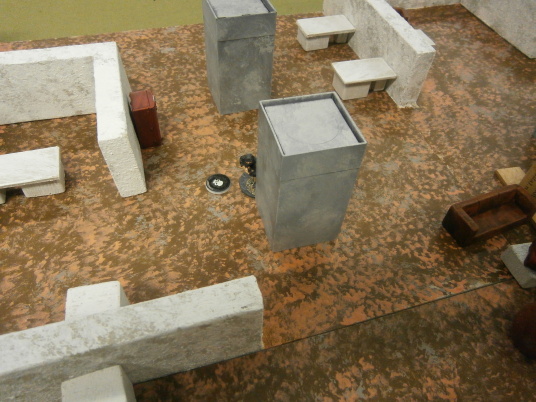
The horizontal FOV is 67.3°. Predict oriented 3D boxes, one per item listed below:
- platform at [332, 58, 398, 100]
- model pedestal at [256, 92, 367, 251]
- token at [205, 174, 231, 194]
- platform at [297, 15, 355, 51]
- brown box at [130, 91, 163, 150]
[{"bbox_3d":[0.143,-0.185,0.619,0.085,0.035,0.052,-10,51,-12],"label":"platform"},{"bbox_3d":[0.035,-0.025,0.406,0.073,0.138,0.075,-10,51,-12],"label":"model pedestal"},{"bbox_3d":[-0.060,-0.021,0.485,0.030,0.004,0.030,2,49,-2],"label":"token"},{"bbox_3d":[0.100,-0.290,0.704,0.089,0.034,0.055,-14,52,-15],"label":"platform"},{"bbox_3d":[-0.154,-0.104,0.514,0.029,0.059,0.038,-10,51,-12],"label":"brown box"}]

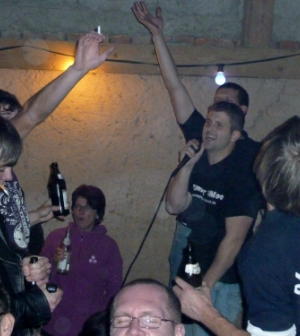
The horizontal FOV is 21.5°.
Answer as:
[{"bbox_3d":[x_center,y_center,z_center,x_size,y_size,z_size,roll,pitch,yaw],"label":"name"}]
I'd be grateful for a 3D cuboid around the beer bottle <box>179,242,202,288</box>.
[{"bbox_3d":[0.139,0.367,2.600,0.066,0.250,0.066,-2,10,0],"label":"beer bottle"}]

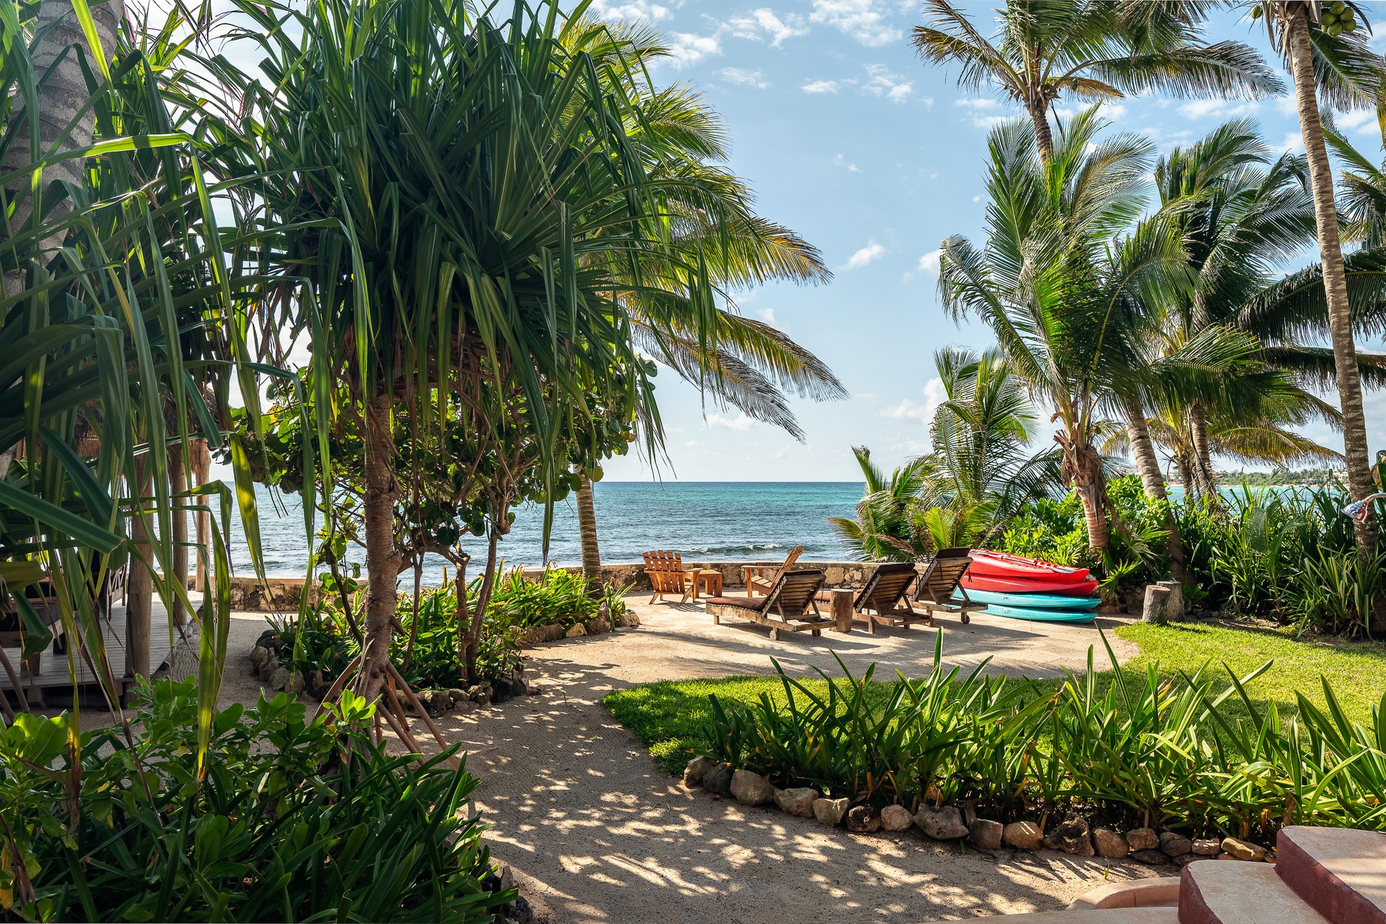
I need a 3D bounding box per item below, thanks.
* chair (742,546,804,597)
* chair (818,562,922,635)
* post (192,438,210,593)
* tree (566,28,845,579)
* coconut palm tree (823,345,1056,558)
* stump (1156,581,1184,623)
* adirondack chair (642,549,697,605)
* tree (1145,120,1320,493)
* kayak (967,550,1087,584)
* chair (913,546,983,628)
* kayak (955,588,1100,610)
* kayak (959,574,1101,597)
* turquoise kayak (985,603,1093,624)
[{"bbox_3d":[1.460,2.001,18.300,0.980,0.930,0.760,0,-1,17],"label":"chair"},{"bbox_3d":[2.400,1.916,14.283,0.670,0.890,2.000,1,-1,-33],"label":"chair"},{"bbox_3d":[-8.025,0.878,16.417,0.210,2.500,0.210,0,-1,0],"label":"post"},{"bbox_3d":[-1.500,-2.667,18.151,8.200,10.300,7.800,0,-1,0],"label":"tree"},{"bbox_3d":[5.120,0.006,20.300,4.500,4.600,4.200,0,-1,0],"label":"coconut palm tree"},{"bbox_3d":[7.158,2.100,14.990,0.420,0.540,0.420,0,-1,0],"label":"stump"},{"bbox_3d":[-0.360,1.984,17.450,0.760,0.930,0.920,0,-1,15],"label":"adirondack chair"},{"bbox_3d":[11.100,-2.390,20.500,4.000,8.800,4.000,0,-1,0],"label":"tree"},{"bbox_3d":[4.860,1.623,15.650,0.760,0.380,3.100,1,-1,-35],"label":"kayak"},{"bbox_3d":[3.500,1.853,15.150,0.720,1.080,2.000,1,-1,-28],"label":"chair"},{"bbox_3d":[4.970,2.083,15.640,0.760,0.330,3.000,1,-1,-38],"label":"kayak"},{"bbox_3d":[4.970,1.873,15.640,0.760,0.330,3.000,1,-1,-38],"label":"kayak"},{"bbox_3d":[4.900,2.262,15.600,0.750,0.310,3.000,1,-1,-35],"label":"turquoise kayak"}]

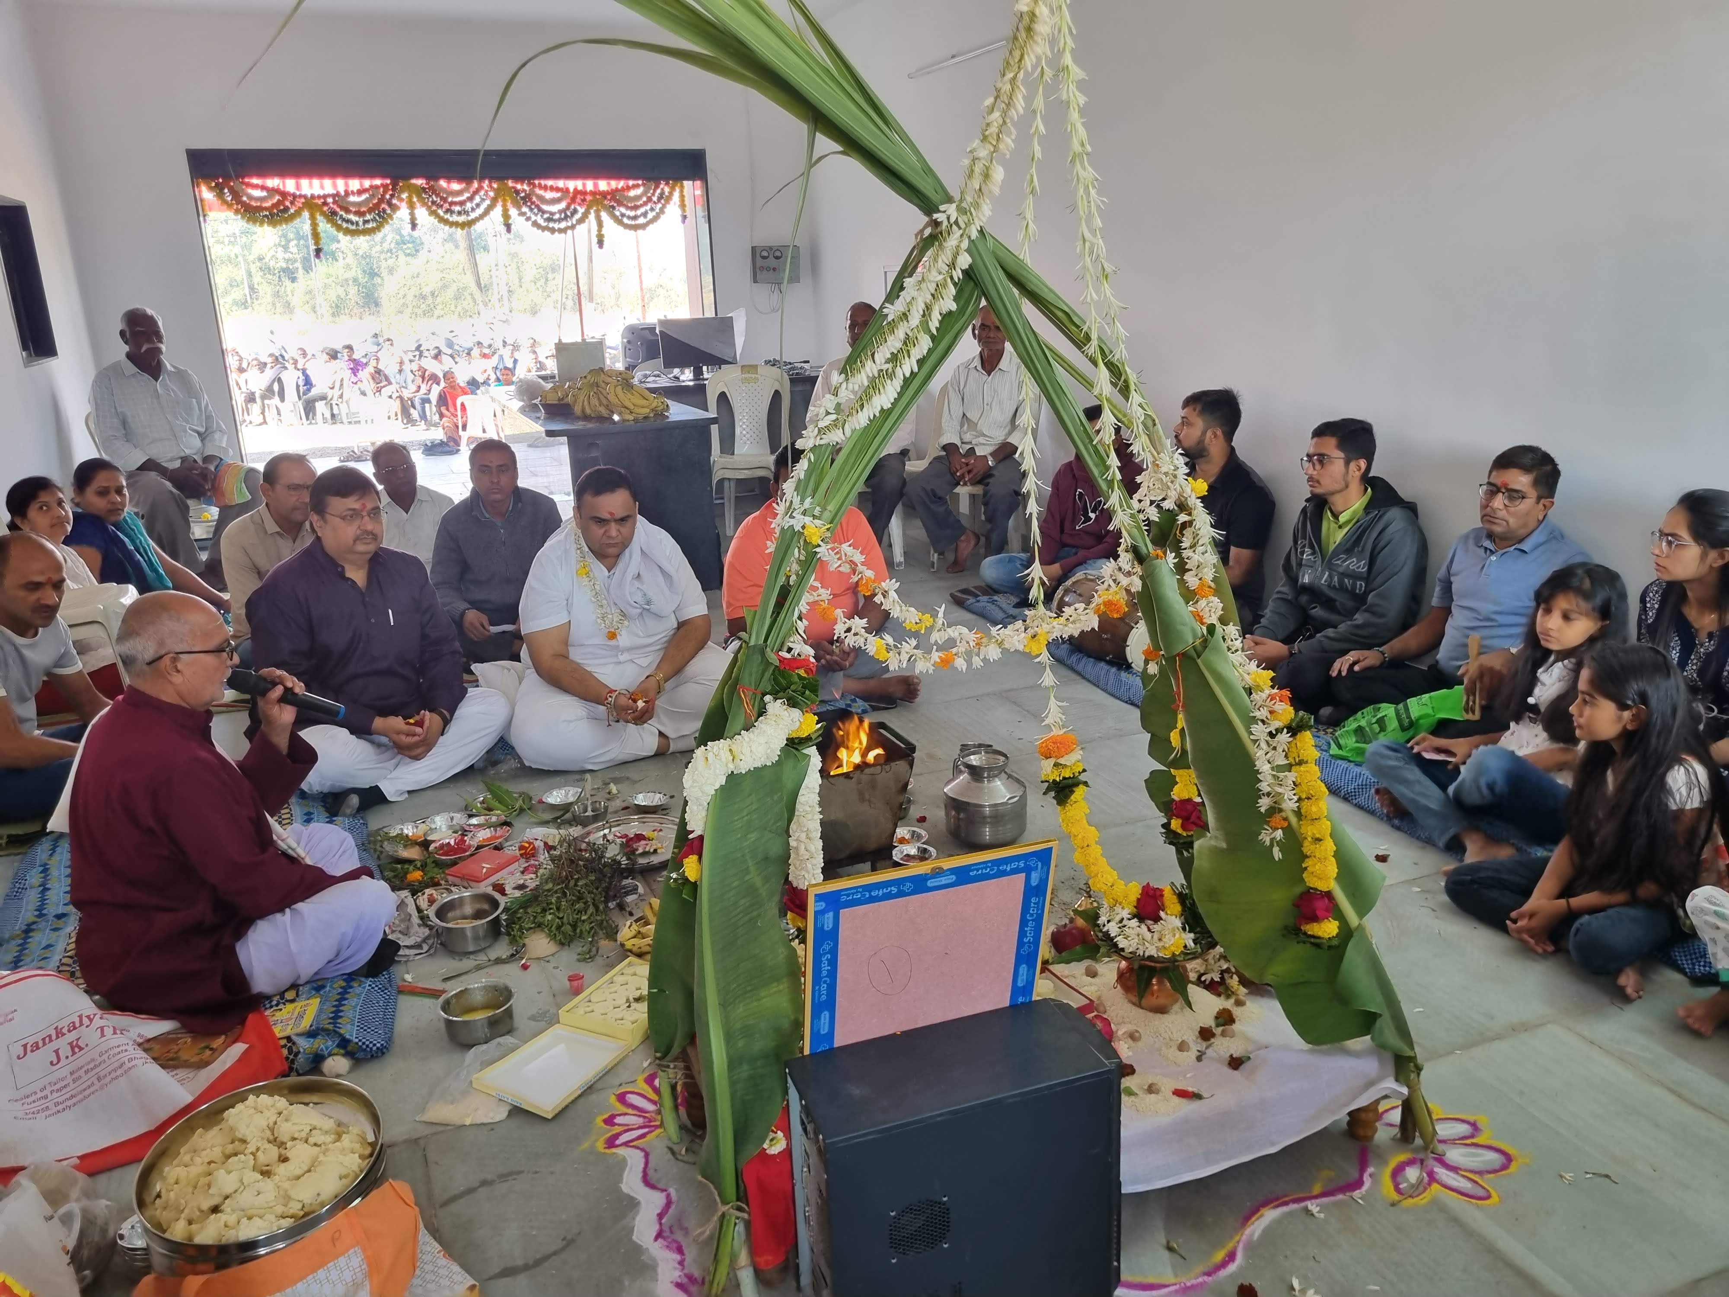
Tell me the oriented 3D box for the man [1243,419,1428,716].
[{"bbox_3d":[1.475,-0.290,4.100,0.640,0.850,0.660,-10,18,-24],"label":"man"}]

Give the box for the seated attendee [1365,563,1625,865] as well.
[{"bbox_3d":[1.520,0.148,3.103,0.620,0.700,0.500,-10,19,-25],"label":"seated attendee"}]

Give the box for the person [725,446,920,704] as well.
[{"bbox_3d":[-0.179,-0.282,4.452,0.720,0.830,0.660,-5,16,-8],"label":"person"}]

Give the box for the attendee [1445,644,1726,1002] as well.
[{"bbox_3d":[1.517,0.306,2.664,0.520,0.660,0.500,-7,18,-17],"label":"attendee"}]

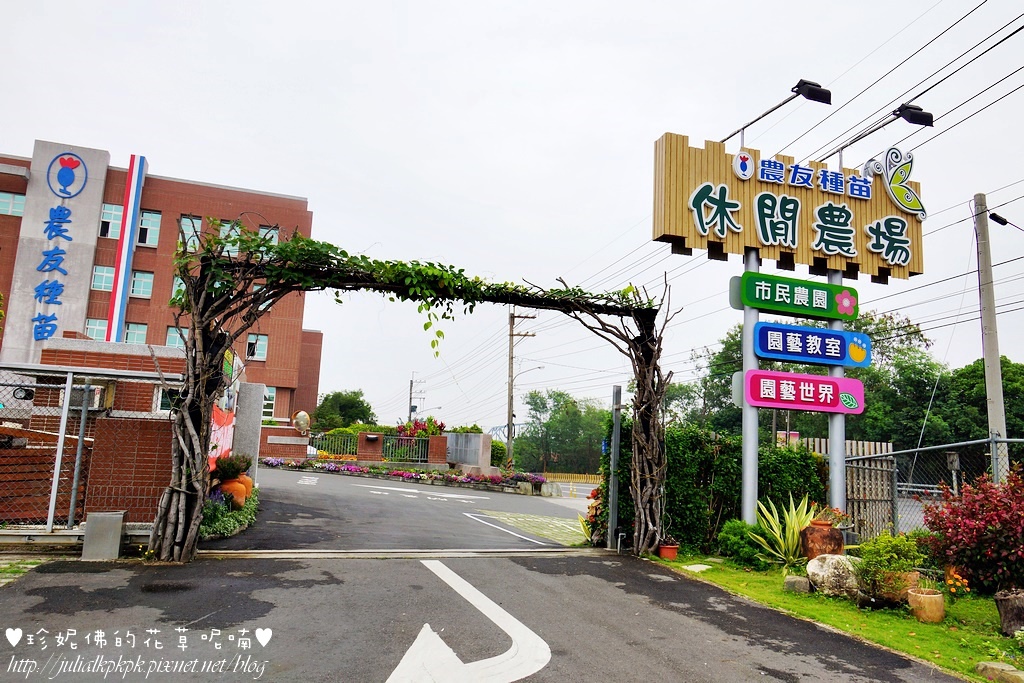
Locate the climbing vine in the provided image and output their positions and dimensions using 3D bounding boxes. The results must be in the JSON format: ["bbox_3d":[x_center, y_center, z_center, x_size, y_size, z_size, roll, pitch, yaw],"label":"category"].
[{"bbox_3d":[-0.853,0.833,8.910,6.432,3.750,0.680,6,-9,-20],"label":"climbing vine"}]

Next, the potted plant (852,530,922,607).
[{"bbox_3d":[3.843,2.316,7.000,0.629,0.734,0.598,6,-9,-18],"label":"potted plant"}]

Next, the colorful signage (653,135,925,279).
[{"bbox_3d":[4.378,-1.956,10.565,4.686,1.667,0.360,5,-9,-17],"label":"colorful signage"}]

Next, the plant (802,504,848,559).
[{"bbox_3d":[4.404,2.715,9.650,0.590,0.690,0.573,6,-9,-18],"label":"plant"}]

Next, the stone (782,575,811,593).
[{"bbox_3d":[3.129,2.645,7.511,0.250,0.170,0.200,5,-9,-17],"label":"stone"}]

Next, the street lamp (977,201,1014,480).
[{"bbox_3d":[9.252,0.474,13.102,0.270,6.864,0.270,6,-9,-18],"label":"street lamp"}]

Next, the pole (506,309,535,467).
[{"bbox_3d":[0.653,2.813,41.039,1.800,10.043,0.400,6,-9,-18],"label":"pole"}]

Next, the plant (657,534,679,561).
[{"bbox_3d":[2.155,2.833,9.400,0.292,0.303,0.292,3,-9,0],"label":"plant"}]

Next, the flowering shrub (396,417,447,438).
[{"bbox_3d":[-3.707,3.852,28.000,2.037,1.546,1.600,6,-9,-18],"label":"flowering shrub"}]

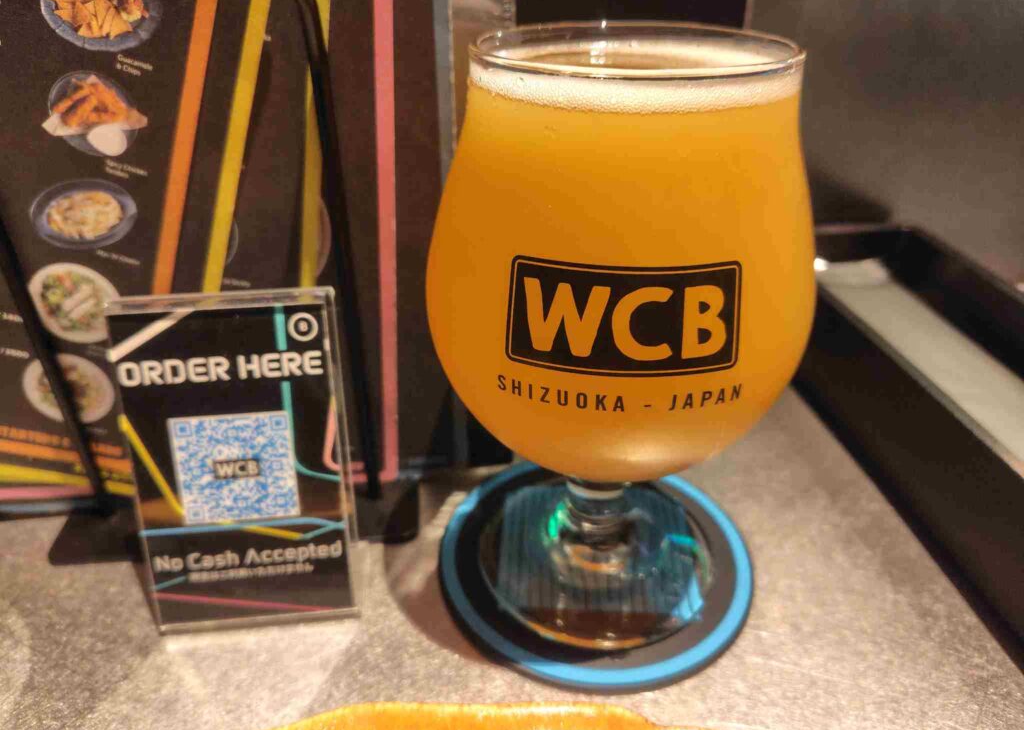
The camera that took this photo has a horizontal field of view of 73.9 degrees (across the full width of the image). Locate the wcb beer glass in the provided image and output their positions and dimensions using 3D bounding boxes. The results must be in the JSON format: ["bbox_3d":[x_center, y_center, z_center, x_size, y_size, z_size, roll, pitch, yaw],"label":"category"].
[{"bbox_3d":[0.026,-0.003,0.182,0.092,0.151,0.092,4,34,7],"label":"wcb beer glass"}]

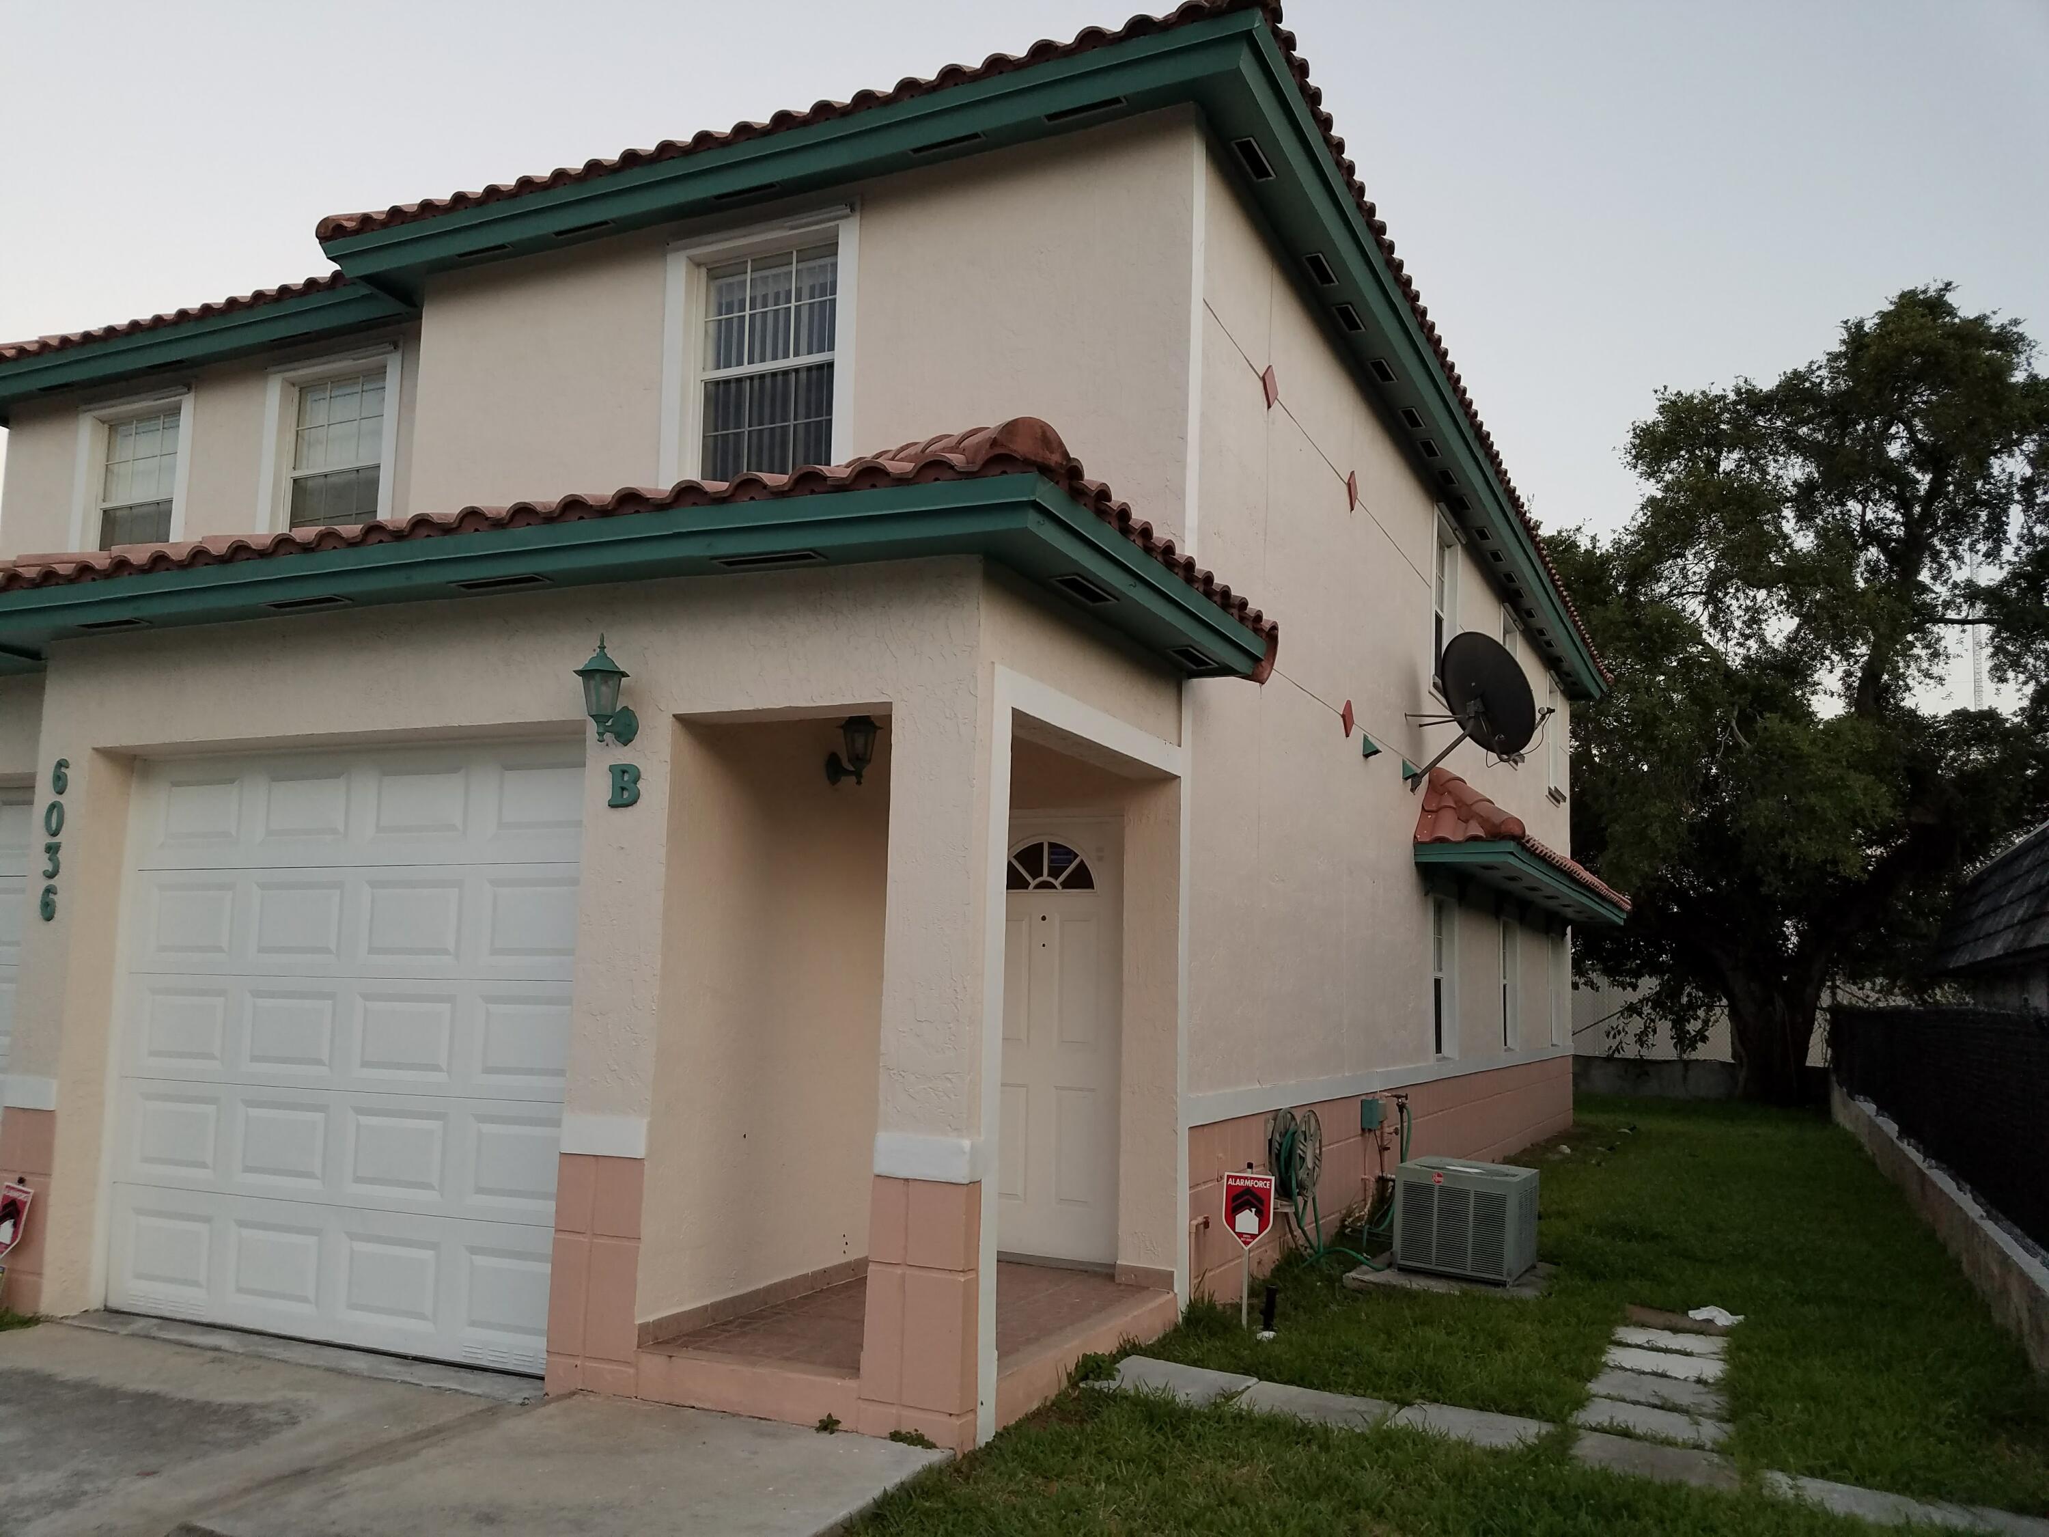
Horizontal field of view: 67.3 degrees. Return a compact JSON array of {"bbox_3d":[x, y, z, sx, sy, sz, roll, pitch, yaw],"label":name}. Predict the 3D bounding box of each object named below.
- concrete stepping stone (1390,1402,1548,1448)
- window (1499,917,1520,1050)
[{"bbox_3d":[1.524,2.250,5.237,0.510,0.050,0.400,-4,-10,31],"label":"concrete stepping stone"},{"bbox_3d":[4.616,2.092,14.775,0.120,1.192,0.891,-3,-9,26],"label":"window"}]

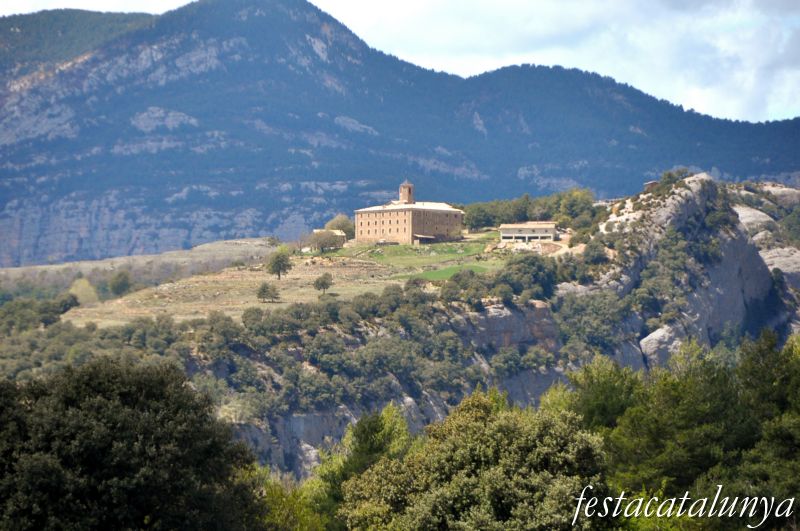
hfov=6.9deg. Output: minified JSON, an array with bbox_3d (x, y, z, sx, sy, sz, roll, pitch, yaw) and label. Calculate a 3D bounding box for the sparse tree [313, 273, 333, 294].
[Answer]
[{"bbox_3d":[-28.361,6.744,2460.000,7.210,7.940,6.990,0,-3,0],"label":"sparse tree"}]

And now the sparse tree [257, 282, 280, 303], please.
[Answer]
[{"bbox_3d":[-47.712,9.815,2420.000,8.540,7.270,8.290,0,-3,0],"label":"sparse tree"}]

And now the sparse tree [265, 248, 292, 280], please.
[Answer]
[{"bbox_3d":[-45.346,0.000,2500.000,9.950,11.270,9.650,0,-3,0],"label":"sparse tree"}]

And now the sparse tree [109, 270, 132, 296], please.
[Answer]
[{"bbox_3d":[-106.221,6.936,2530.000,8.360,9.690,8.110,0,-3,0],"label":"sparse tree"}]

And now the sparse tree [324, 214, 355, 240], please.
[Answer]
[{"bbox_3d":[-23.605,-14.617,2630.000,12.050,11.060,11.690,0,-3,0],"label":"sparse tree"}]

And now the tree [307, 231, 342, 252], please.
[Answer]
[{"bbox_3d":[-28.872,-9.204,2580.000,13.950,8.720,13.530,0,-3,0],"label":"tree"}]

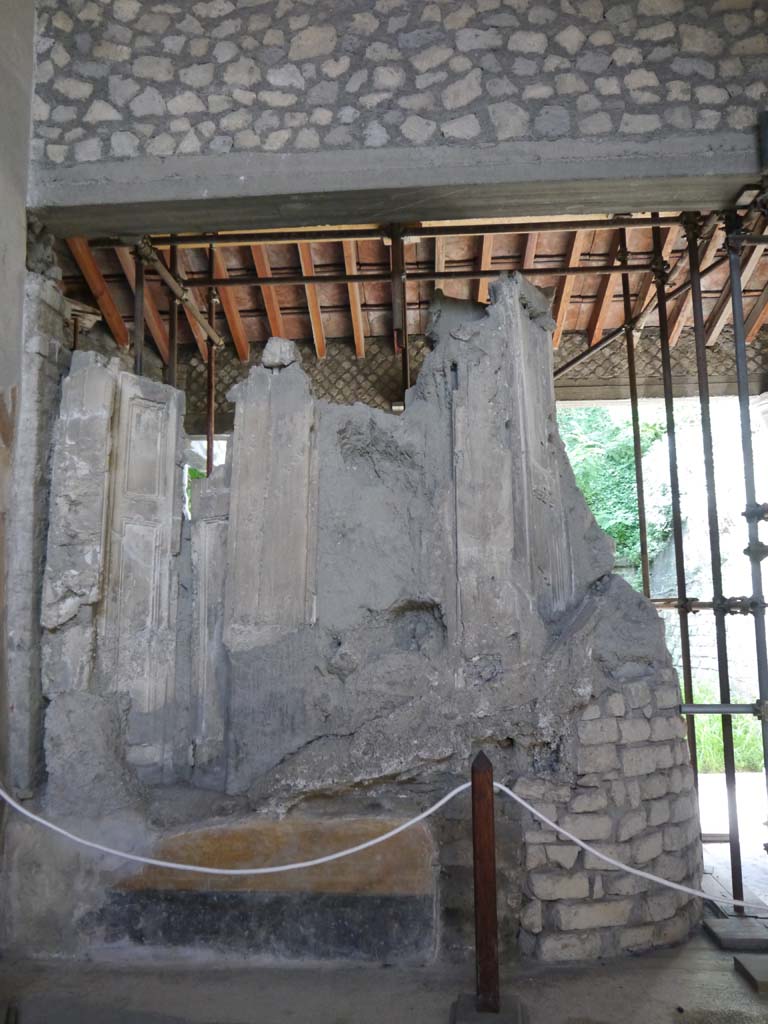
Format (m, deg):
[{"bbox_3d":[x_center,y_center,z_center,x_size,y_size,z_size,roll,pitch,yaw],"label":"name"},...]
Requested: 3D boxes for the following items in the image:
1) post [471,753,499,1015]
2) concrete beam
[{"bbox_3d":[0.405,1.461,3.555,0.083,0.985,0.083,-1,-8,4],"label":"post"},{"bbox_3d":[0.023,-1.778,4.862,3.870,0.236,0.370,-1,-8,4],"label":"concrete beam"}]

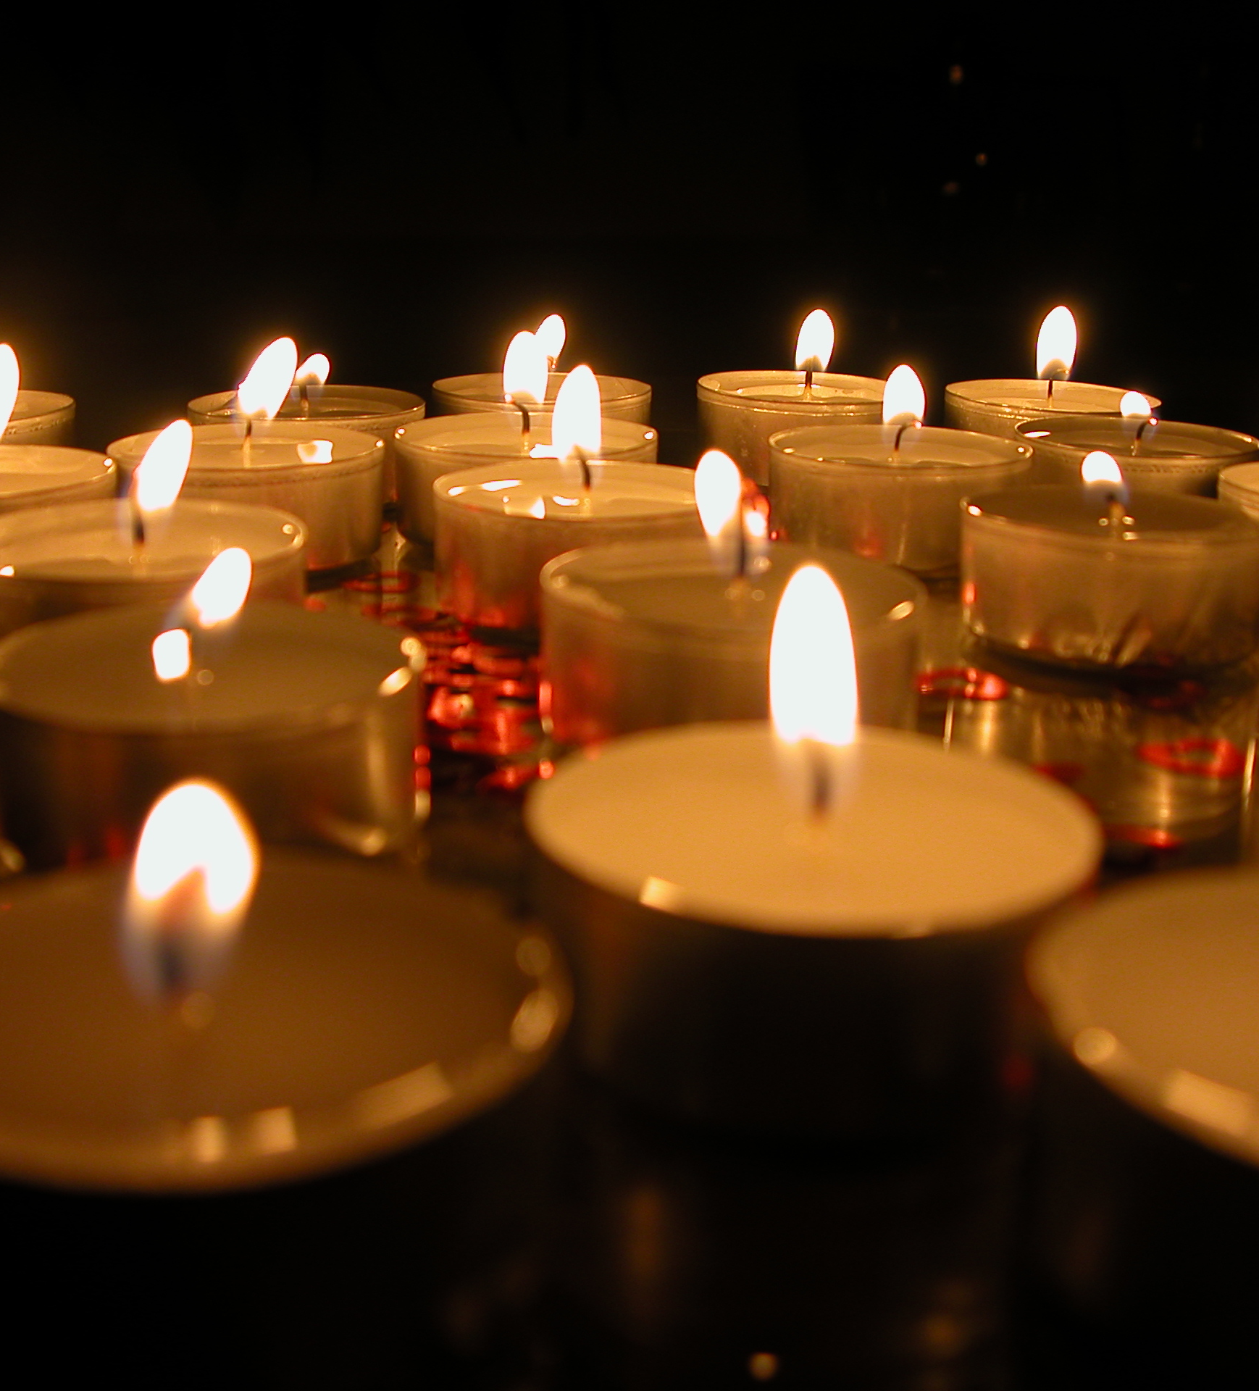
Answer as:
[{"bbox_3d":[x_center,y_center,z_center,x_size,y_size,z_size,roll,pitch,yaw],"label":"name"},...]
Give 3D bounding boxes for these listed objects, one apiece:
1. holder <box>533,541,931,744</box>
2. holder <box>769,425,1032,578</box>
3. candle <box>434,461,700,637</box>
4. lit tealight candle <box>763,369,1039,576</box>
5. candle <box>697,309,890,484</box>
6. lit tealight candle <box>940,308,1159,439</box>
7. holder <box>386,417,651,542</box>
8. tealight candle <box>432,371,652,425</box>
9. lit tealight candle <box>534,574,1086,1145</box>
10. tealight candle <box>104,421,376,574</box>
[{"bbox_3d":[0.010,-0.004,0.191,0.038,0.015,0.038,1,18,0],"label":"holder"},{"bbox_3d":[0.039,-0.029,0.274,0.038,0.016,0.038,1,17,0],"label":"holder"},{"bbox_3d":[-0.007,-0.020,0.251,0.038,0.015,0.038,1,18,0],"label":"candle"},{"bbox_3d":[0.039,-0.034,0.273,0.038,0.027,0.038,1,17,0],"label":"lit tealight candle"},{"bbox_3d":[0.031,-0.053,0.330,0.038,0.029,0.038,1,17,0],"label":"candle"},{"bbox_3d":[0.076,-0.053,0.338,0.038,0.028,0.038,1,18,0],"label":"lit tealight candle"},{"bbox_3d":[-0.015,-0.031,0.278,0.038,0.015,0.038,1,18,0],"label":"holder"},{"bbox_3d":[-0.015,-0.046,0.328,0.038,0.016,0.038,1,17,0],"label":"tealight candle"},{"bbox_3d":[0.012,0.007,0.128,0.038,0.034,0.038,1,17,0],"label":"lit tealight candle"},{"bbox_3d":[-0.055,-0.028,0.269,0.038,0.016,0.038,1,17,0],"label":"tealight candle"}]

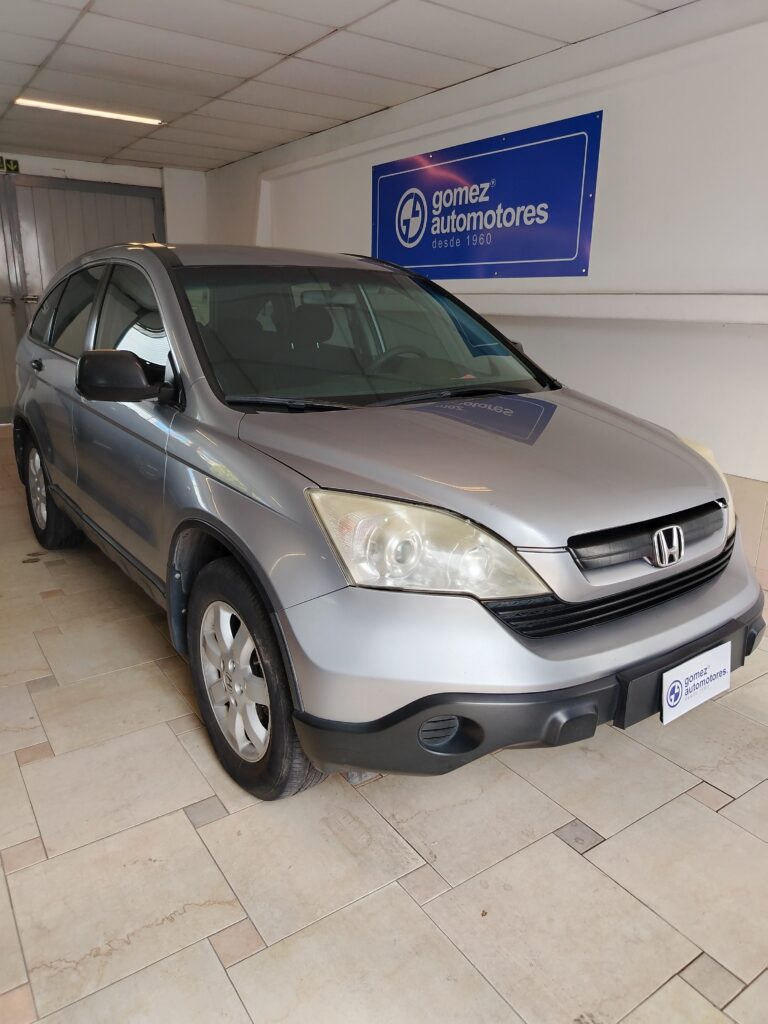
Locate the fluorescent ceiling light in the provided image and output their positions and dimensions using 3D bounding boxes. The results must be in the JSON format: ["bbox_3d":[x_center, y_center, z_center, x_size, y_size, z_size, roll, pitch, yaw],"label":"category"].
[{"bbox_3d":[-2.404,-3.317,5.918,1.210,0.050,0.060,-10,20,-33],"label":"fluorescent ceiling light"}]

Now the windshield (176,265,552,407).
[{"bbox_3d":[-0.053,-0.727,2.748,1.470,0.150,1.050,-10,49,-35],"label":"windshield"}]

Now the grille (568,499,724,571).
[{"bbox_3d":[0.732,0.068,1.847,0.700,0.130,0.110,-10,20,-35],"label":"grille"}]

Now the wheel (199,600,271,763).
[{"bbox_3d":[-0.359,0.469,2.080,0.190,0.468,0.468,-11,20,-34],"label":"wheel"}]

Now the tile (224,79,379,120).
[{"bbox_3d":[-0.615,-3.201,5.537,1.215,0.025,0.610,-11,20,-34],"label":"tile"}]

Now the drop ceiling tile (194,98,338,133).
[{"bbox_3d":[-0.967,-3.346,6.014,1.215,0.025,0.610,-11,20,-34],"label":"drop ceiling tile"}]

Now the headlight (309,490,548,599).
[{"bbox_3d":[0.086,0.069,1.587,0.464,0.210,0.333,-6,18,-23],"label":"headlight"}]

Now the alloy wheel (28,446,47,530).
[{"bbox_3d":[-1.916,-0.142,4.135,0.180,0.470,0.470,-11,20,-35],"label":"alloy wheel"}]

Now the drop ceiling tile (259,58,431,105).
[{"bbox_3d":[-0.280,-3.072,5.101,1.210,0.020,0.610,-10,20,-33],"label":"drop ceiling tile"}]

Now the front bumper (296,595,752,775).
[{"bbox_3d":[0.633,0.326,2.003,1.780,0.510,0.580,-11,20,-35],"label":"front bumper"}]

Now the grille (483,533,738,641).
[{"bbox_3d":[0.705,0.204,1.920,1.120,0.165,0.170,-10,20,-35],"label":"grille"}]

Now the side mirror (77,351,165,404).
[{"bbox_3d":[-0.877,-0.451,2.341,0.255,0.172,0.155,-11,20,-35],"label":"side mirror"}]

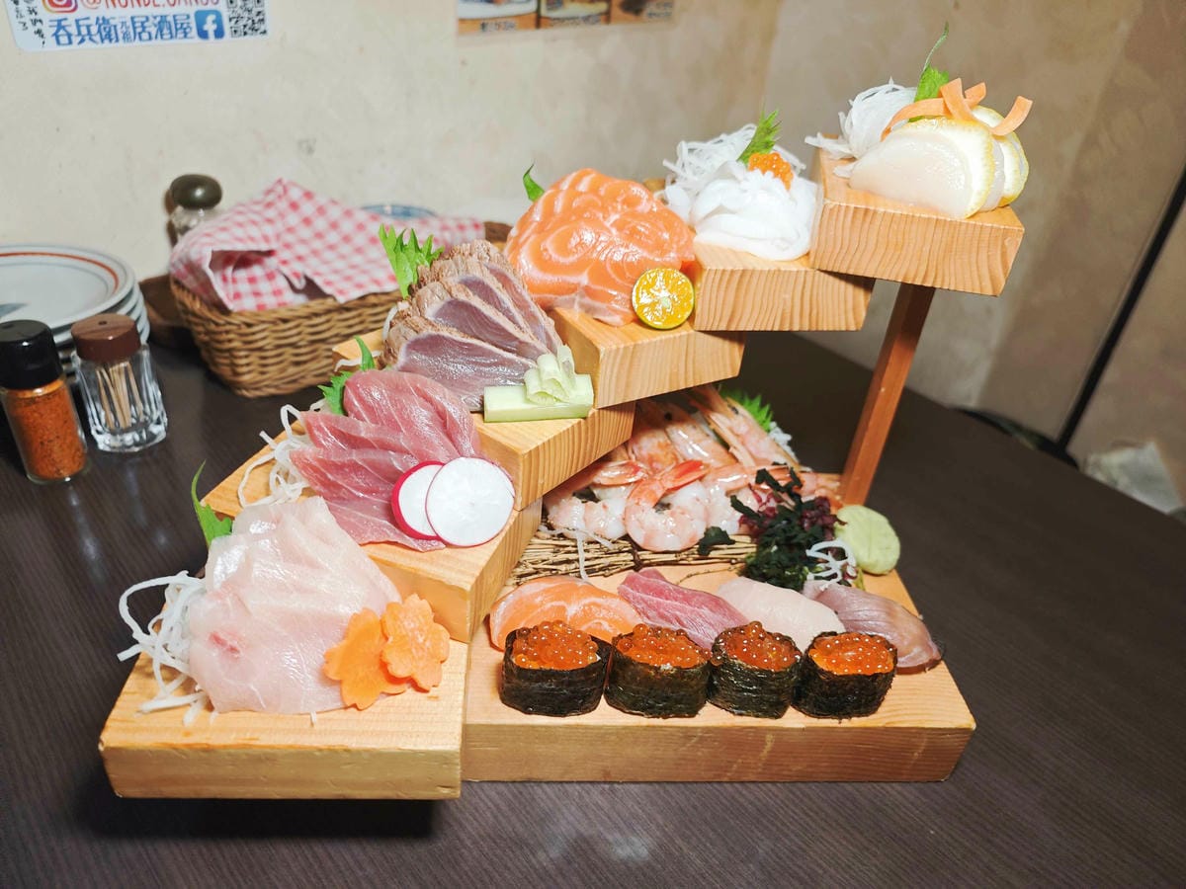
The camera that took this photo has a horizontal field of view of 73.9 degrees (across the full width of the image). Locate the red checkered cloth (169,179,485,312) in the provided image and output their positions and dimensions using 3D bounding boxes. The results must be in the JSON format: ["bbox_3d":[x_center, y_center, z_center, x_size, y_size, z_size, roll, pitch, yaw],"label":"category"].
[{"bbox_3d":[-0.219,-0.192,0.715,0.301,0.075,0.153,-20,40,-34],"label":"red checkered cloth"}]

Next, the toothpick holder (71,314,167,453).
[{"bbox_3d":[-0.340,-0.045,0.565,0.049,0.089,0.049,2,33,-5],"label":"toothpick holder"}]

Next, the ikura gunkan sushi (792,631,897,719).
[{"bbox_3d":[0.119,0.107,0.371,0.044,0.031,0.027,1,33,-7],"label":"ikura gunkan sushi"}]

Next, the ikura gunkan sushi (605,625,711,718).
[{"bbox_3d":[0.030,0.103,0.363,0.045,0.033,0.030,3,33,-3],"label":"ikura gunkan sushi"}]

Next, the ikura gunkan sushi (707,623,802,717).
[{"bbox_3d":[0.075,0.104,0.367,0.043,0.035,0.028,2,33,-5],"label":"ikura gunkan sushi"}]

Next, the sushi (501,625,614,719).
[{"bbox_3d":[-0.017,0.101,0.359,0.046,0.034,0.029,3,33,-4],"label":"sushi"}]

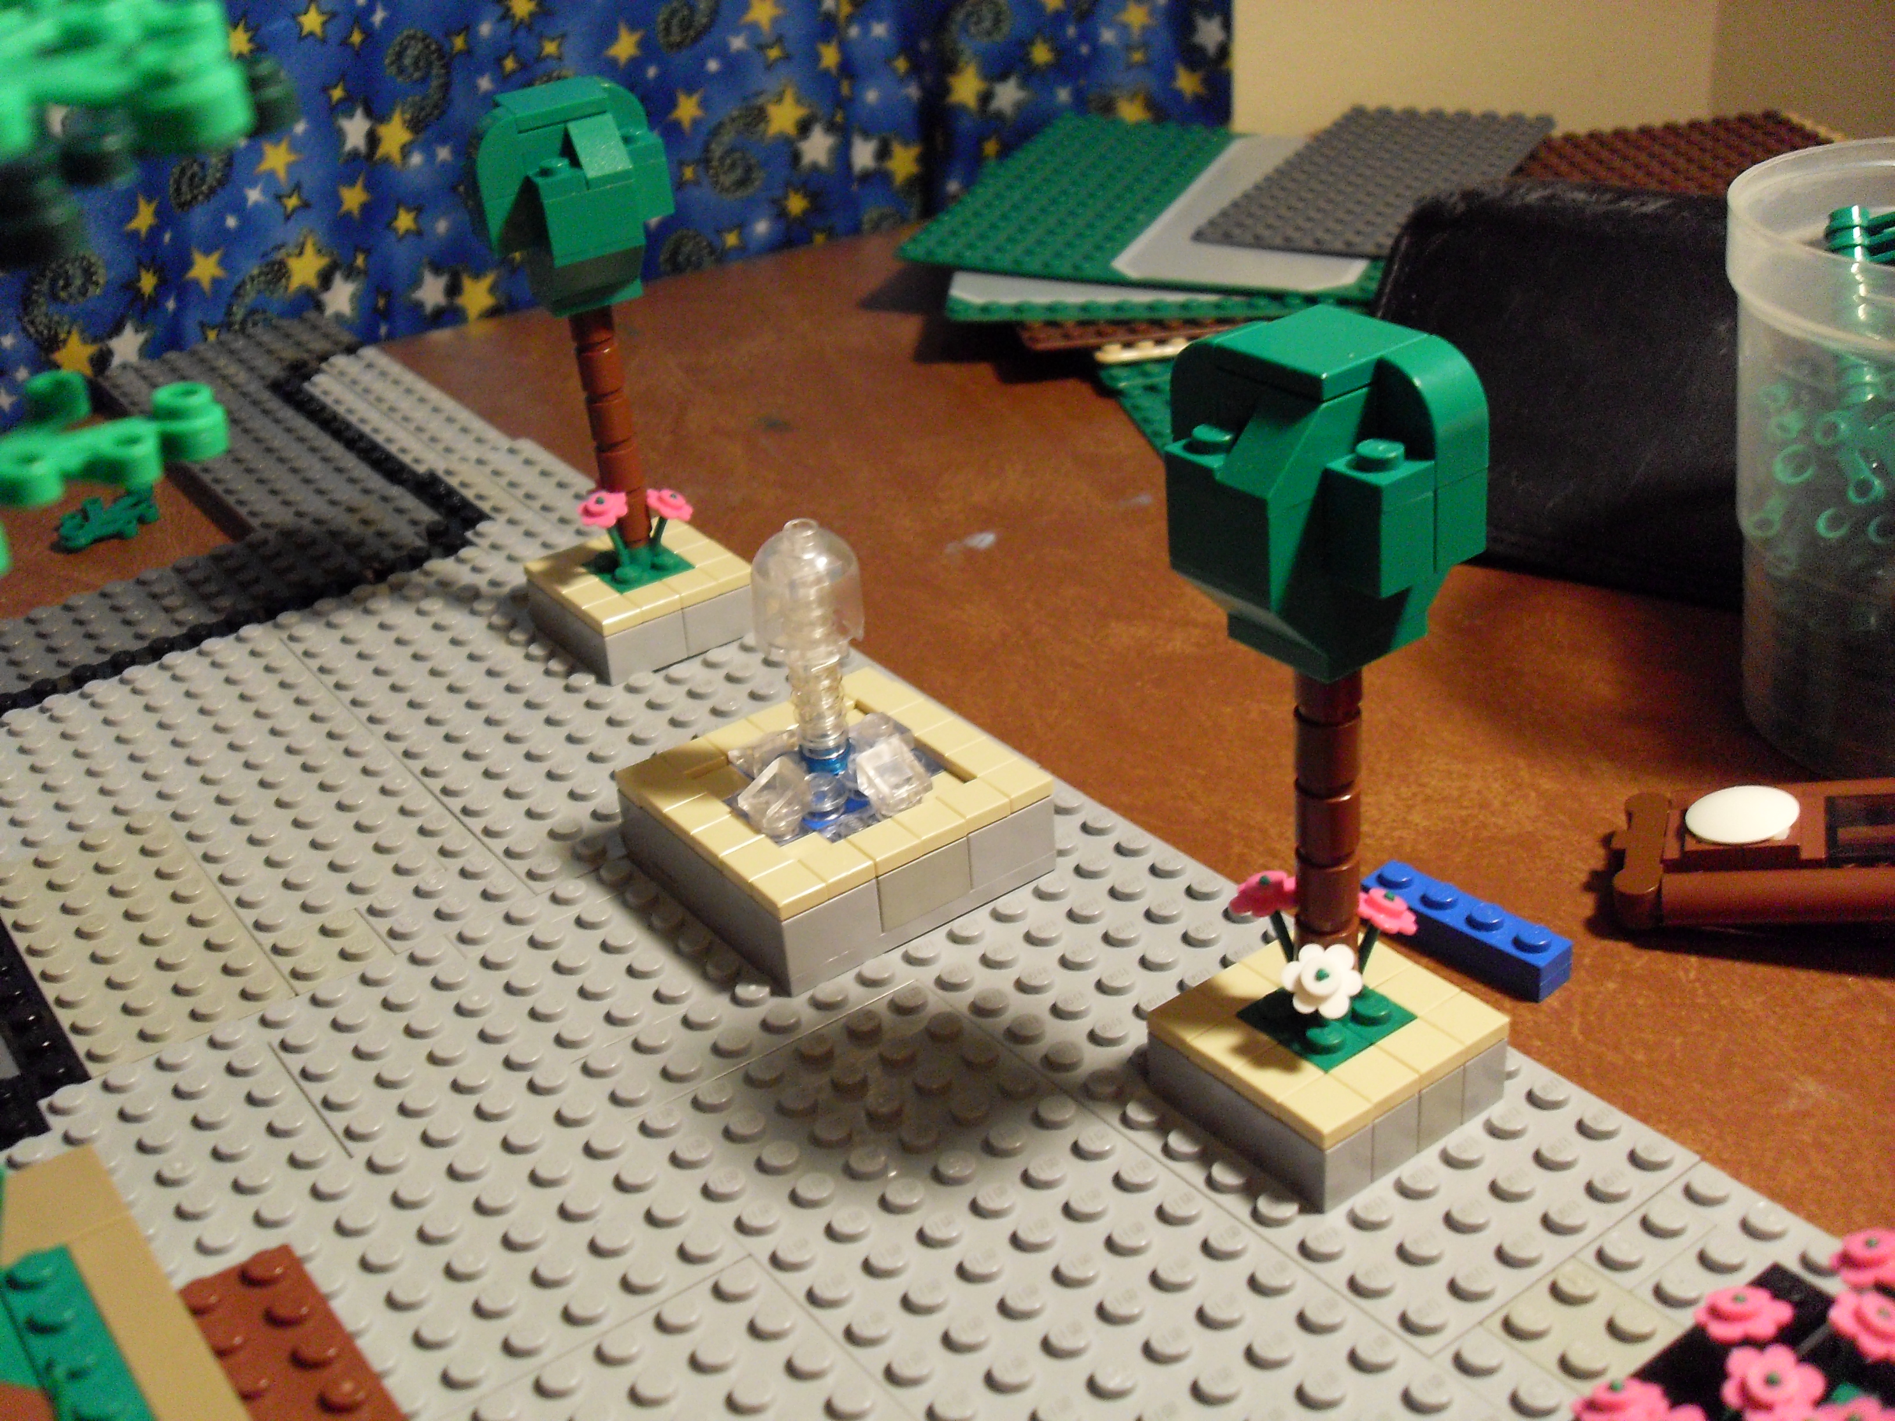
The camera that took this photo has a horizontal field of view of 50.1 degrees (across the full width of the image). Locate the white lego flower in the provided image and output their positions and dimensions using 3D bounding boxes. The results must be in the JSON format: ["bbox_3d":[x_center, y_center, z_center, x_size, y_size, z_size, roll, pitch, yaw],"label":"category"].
[{"bbox_3d":[0.045,0.033,0.244,0.010,0.003,0.010,2,67,11],"label":"white lego flower"}]

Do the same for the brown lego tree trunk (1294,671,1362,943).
[{"bbox_3d":[0.045,0.012,0.244,0.008,0.048,0.008,-5,29,3],"label":"brown lego tree trunk"}]

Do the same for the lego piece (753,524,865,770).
[{"bbox_3d":[-0.019,-0.010,0.297,0.016,0.038,0.016,-4,30,2],"label":"lego piece"}]

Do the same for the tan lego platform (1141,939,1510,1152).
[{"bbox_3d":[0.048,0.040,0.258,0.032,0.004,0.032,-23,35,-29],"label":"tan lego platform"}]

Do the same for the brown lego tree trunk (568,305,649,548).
[{"bbox_3d":[-0.061,-0.053,0.370,0.008,0.048,0.008,-25,34,-28],"label":"brown lego tree trunk"}]

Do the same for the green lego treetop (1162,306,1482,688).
[{"bbox_3d":[0.042,-0.024,0.224,0.032,0.035,0.032,-23,33,-29],"label":"green lego treetop"}]

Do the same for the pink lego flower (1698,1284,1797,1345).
[{"bbox_3d":[0.081,0.061,0.205,0.010,0.004,0.010,-7,30,13],"label":"pink lego flower"}]

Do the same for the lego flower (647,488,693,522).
[{"bbox_3d":[-0.052,-0.039,0.379,0.009,0.003,0.009,23,31,-8],"label":"lego flower"}]

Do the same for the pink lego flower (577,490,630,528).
[{"bbox_3d":[-0.063,-0.037,0.373,0.009,0.003,0.009,12,61,24],"label":"pink lego flower"}]

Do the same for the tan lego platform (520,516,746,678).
[{"bbox_3d":[-0.058,-0.022,0.389,0.032,0.013,0.032,-23,35,-29],"label":"tan lego platform"}]

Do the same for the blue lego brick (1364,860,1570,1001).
[{"bbox_3d":[0.078,0.033,0.306,0.008,0.008,0.032,-28,37,-34],"label":"blue lego brick"}]

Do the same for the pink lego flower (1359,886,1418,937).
[{"bbox_3d":[0.055,0.025,0.253,0.009,0.003,0.009,13,21,-25],"label":"pink lego flower"}]

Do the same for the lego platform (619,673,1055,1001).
[{"bbox_3d":[-0.017,0.017,0.311,0.048,0.016,0.048,-23,34,-29],"label":"lego platform"}]

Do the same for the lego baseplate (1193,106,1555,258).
[{"bbox_3d":[0.124,-0.151,0.575,0.064,0.005,0.128,13,35,27],"label":"lego baseplate"}]

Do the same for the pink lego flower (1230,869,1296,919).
[{"bbox_3d":[0.041,0.023,0.257,0.009,0.003,0.009,-28,8,-34],"label":"pink lego flower"}]

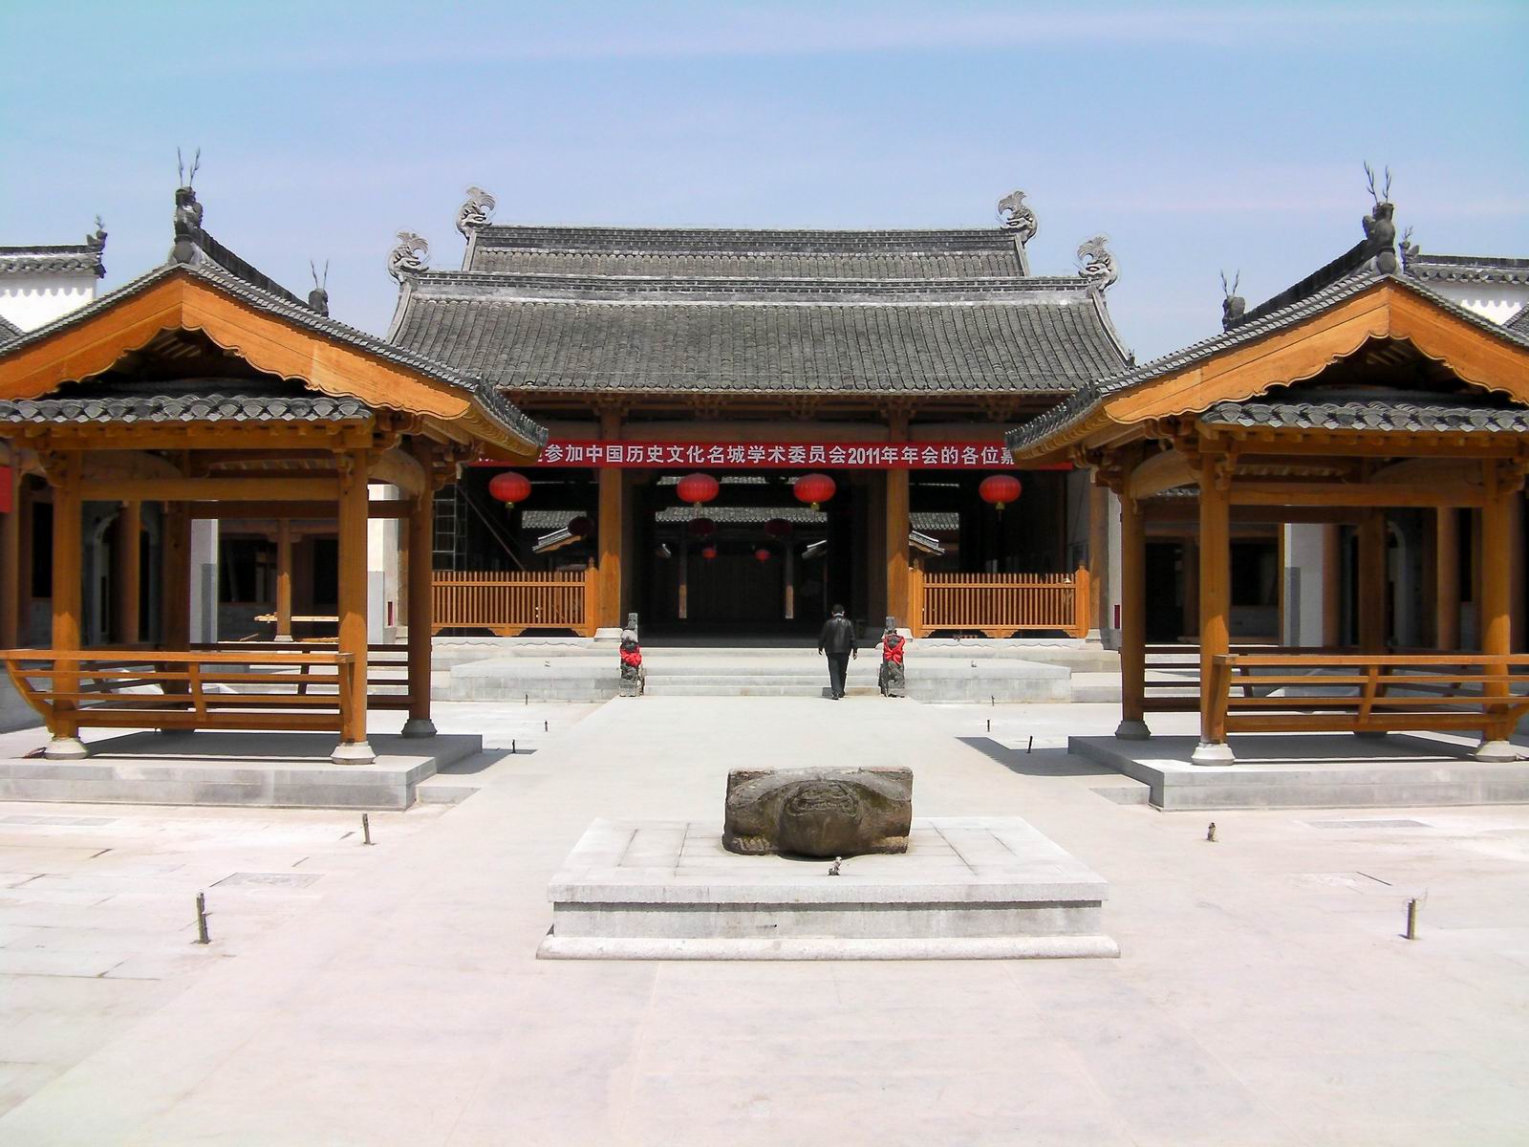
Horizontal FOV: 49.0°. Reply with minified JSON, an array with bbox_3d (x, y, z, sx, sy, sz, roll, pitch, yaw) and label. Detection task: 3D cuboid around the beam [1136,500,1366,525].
[{"bbox_3d":[5.304,-0.661,18.200,2.400,0.250,0.140,0,-1,0],"label":"beam"}]

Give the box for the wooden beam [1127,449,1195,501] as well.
[{"bbox_3d":[4.013,-0.996,16.786,0.220,0.380,2.700,0,-1,-1],"label":"wooden beam"}]

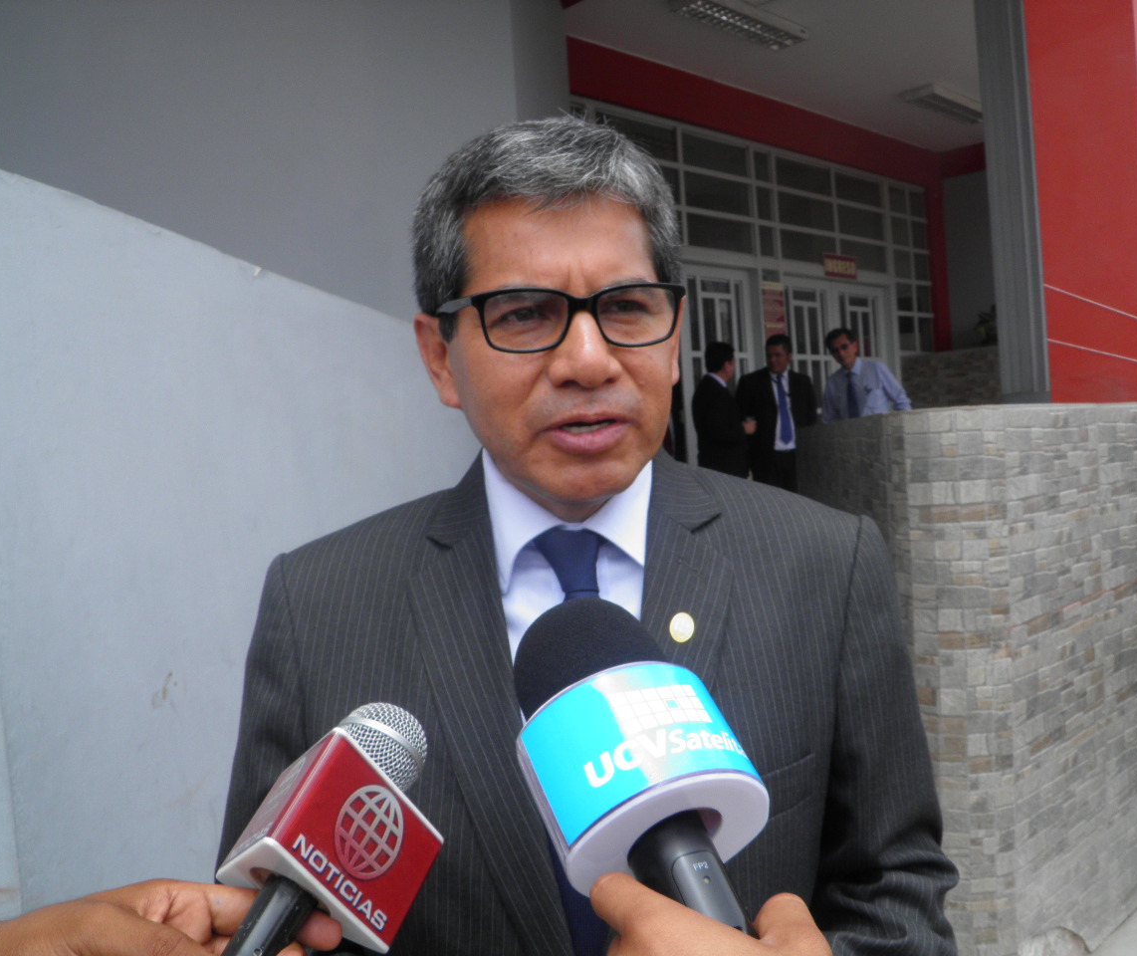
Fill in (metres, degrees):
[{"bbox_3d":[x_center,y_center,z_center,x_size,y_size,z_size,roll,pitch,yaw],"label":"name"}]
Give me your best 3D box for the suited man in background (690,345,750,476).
[{"bbox_3d":[0.942,0.024,6.100,0.360,1.660,0.500,-4,0,-13],"label":"suited man in background"}]

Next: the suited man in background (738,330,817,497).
[{"bbox_3d":[1.319,-0.031,6.300,0.530,1.700,0.320,-4,0,7],"label":"suited man in background"}]

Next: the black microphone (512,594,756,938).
[{"bbox_3d":[0.040,0.150,0.513,0.100,0.098,0.245,-8,34,-16],"label":"black microphone"}]

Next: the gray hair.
[{"bbox_3d":[-0.019,-0.151,0.716,0.178,0.185,0.200,-5,4,-17],"label":"gray hair"}]

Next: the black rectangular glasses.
[{"bbox_3d":[-0.007,-0.096,0.678,0.140,0.046,0.143,-5,4,-18],"label":"black rectangular glasses"}]

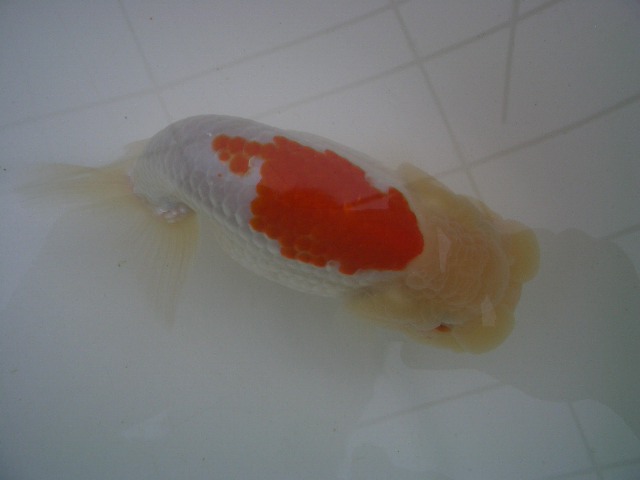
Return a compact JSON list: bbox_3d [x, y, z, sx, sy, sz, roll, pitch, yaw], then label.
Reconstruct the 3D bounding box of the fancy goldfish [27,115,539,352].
[{"bbox_3d":[-0.014,0.002,0.228,0.167,0.057,0.067,17,70,6],"label":"fancy goldfish"}]

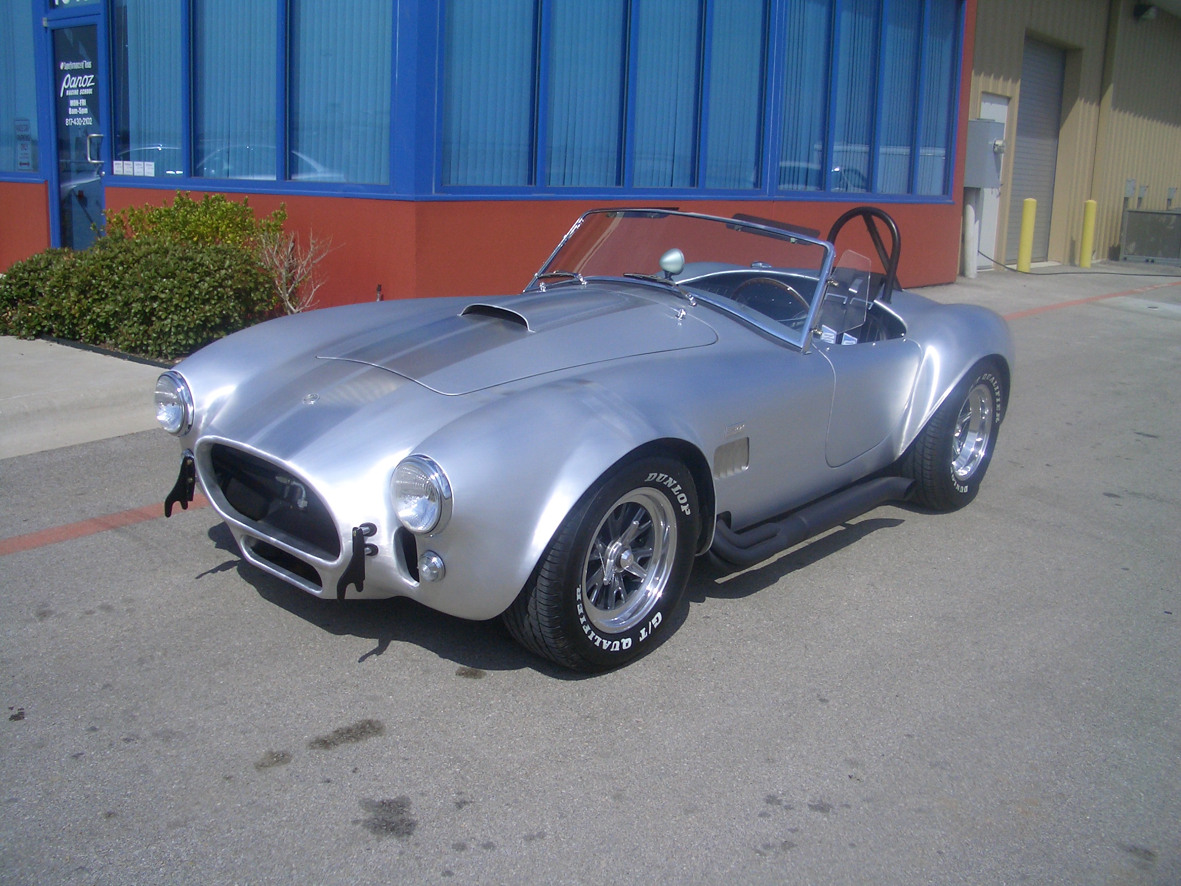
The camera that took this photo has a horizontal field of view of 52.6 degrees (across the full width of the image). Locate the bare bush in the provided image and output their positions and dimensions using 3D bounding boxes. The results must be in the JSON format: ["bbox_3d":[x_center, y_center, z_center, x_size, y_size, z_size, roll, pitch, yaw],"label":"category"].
[{"bbox_3d":[-2.235,-1.311,9.044,0.550,0.700,0.500,2,15,0],"label":"bare bush"}]

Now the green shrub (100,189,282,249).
[{"bbox_3d":[-3.076,-1.525,9.359,1.350,0.880,0.850,6,16,14],"label":"green shrub"}]

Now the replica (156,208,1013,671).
[{"bbox_3d":[0.309,-0.306,4.641,1.740,1.240,3.970,14,19,38],"label":"replica"}]

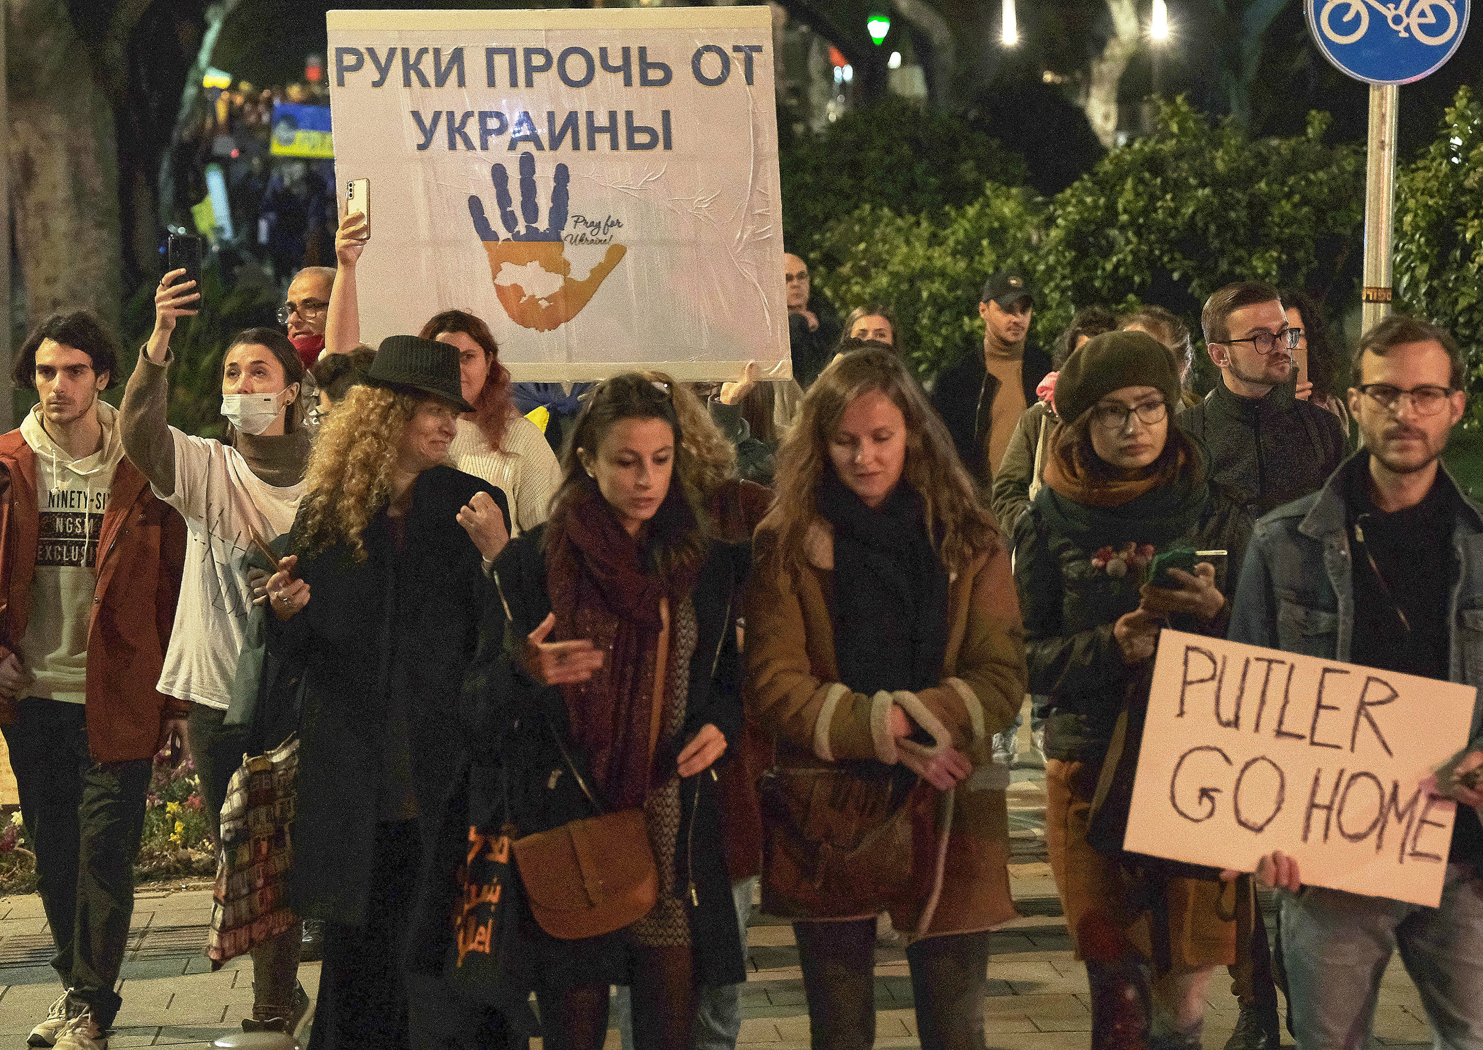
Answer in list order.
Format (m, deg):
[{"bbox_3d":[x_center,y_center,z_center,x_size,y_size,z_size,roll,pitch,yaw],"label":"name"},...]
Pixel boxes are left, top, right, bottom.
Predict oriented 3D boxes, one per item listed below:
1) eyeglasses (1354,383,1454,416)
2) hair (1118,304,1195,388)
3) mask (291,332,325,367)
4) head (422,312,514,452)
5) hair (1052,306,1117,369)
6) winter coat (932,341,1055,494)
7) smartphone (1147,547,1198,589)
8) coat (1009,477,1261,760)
[{"bbox_3d":[1.043,-0.196,7.700,0.148,0.050,0.130,0,4,6],"label":"eyeglasses"},{"bbox_3d":[1.127,-0.479,13.300,0.220,0.270,0.230,2,4,30],"label":"hair"},{"bbox_3d":[-1.112,-0.451,12.600,0.130,0.100,0.100,2,3,36],"label":"mask"},{"bbox_3d":[-0.687,-0.372,12.300,0.230,0.330,0.250,1,3,13],"label":"head"},{"bbox_3d":[0.979,-0.507,13.800,0.240,0.250,0.230,0,3,-9],"label":"hair"},{"bbox_3d":[0.896,-0.287,17.200,0.500,0.740,0.300,-1,3,-18],"label":"winter coat"},{"bbox_3d":[0.722,0.080,8.250,0.075,0.140,0.012,6,36,-11],"label":"smartphone"},{"bbox_3d":[0.690,0.170,8.650,0.440,0.520,0.360,0,3,0],"label":"coat"}]

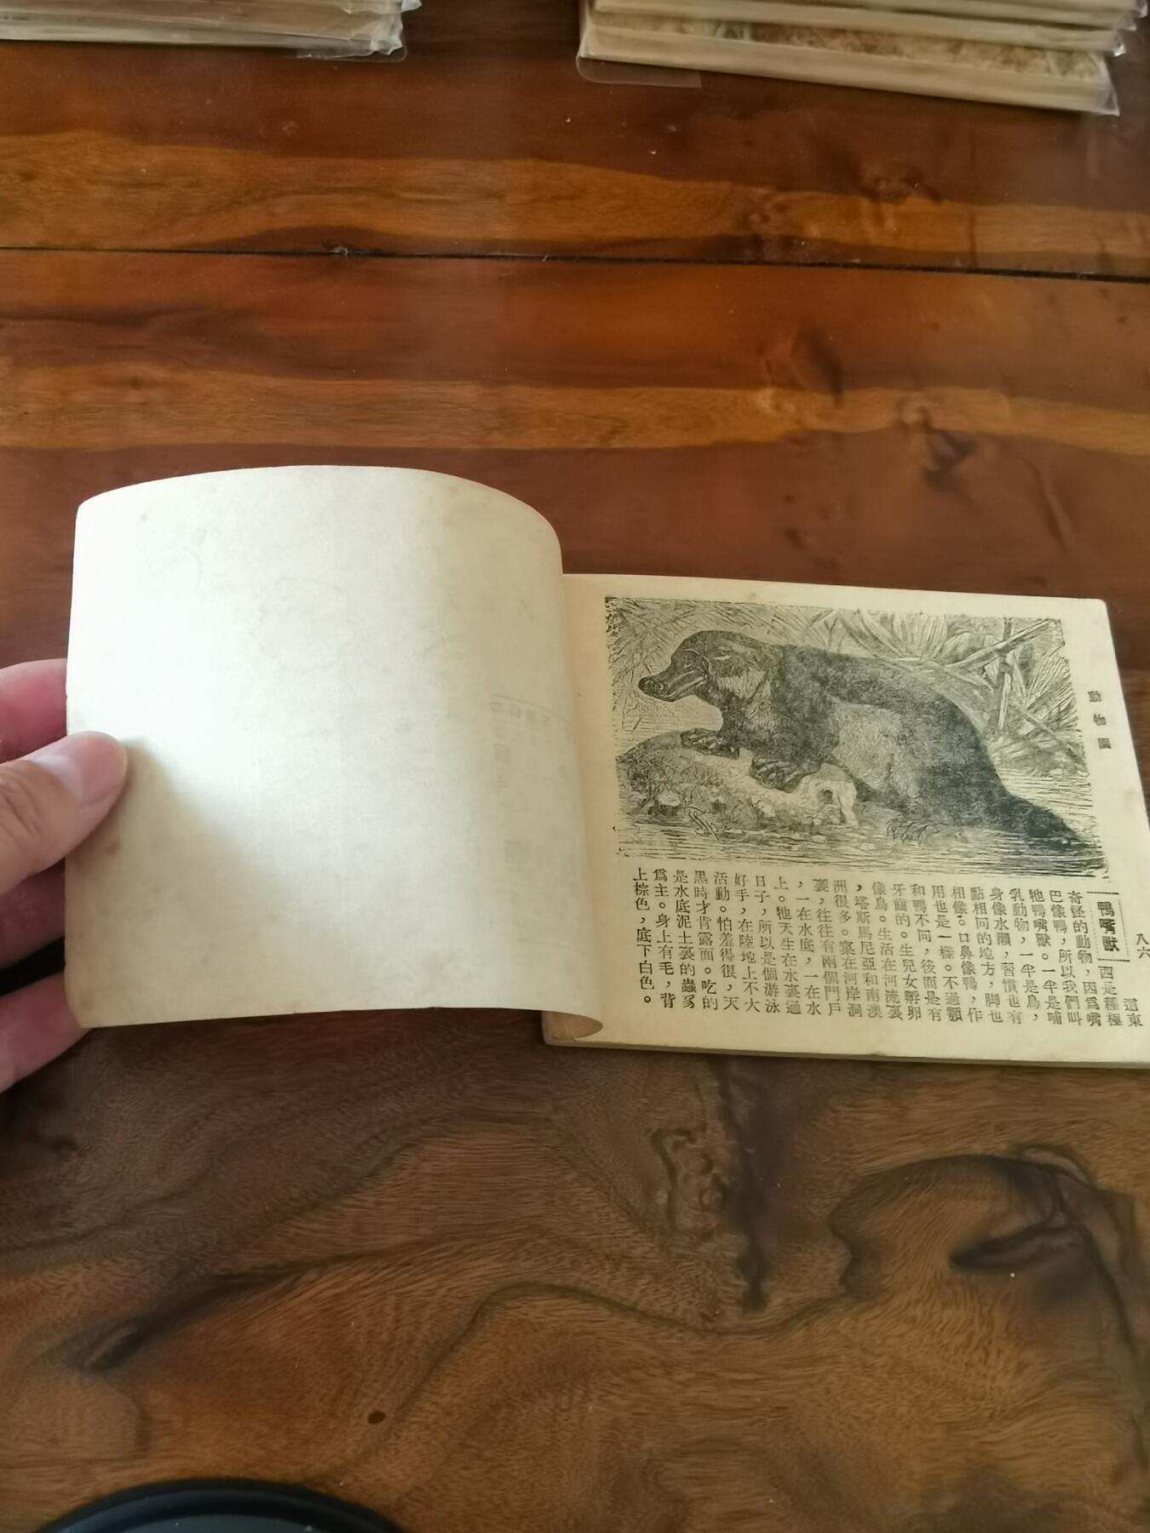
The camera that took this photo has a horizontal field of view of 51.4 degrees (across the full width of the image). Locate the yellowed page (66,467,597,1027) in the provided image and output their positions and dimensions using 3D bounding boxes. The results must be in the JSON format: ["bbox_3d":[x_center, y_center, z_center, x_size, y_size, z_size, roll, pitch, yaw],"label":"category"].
[{"bbox_3d":[-0.052,-0.004,0.249,0.113,0.035,0.118,1,68,-7],"label":"yellowed page"}]

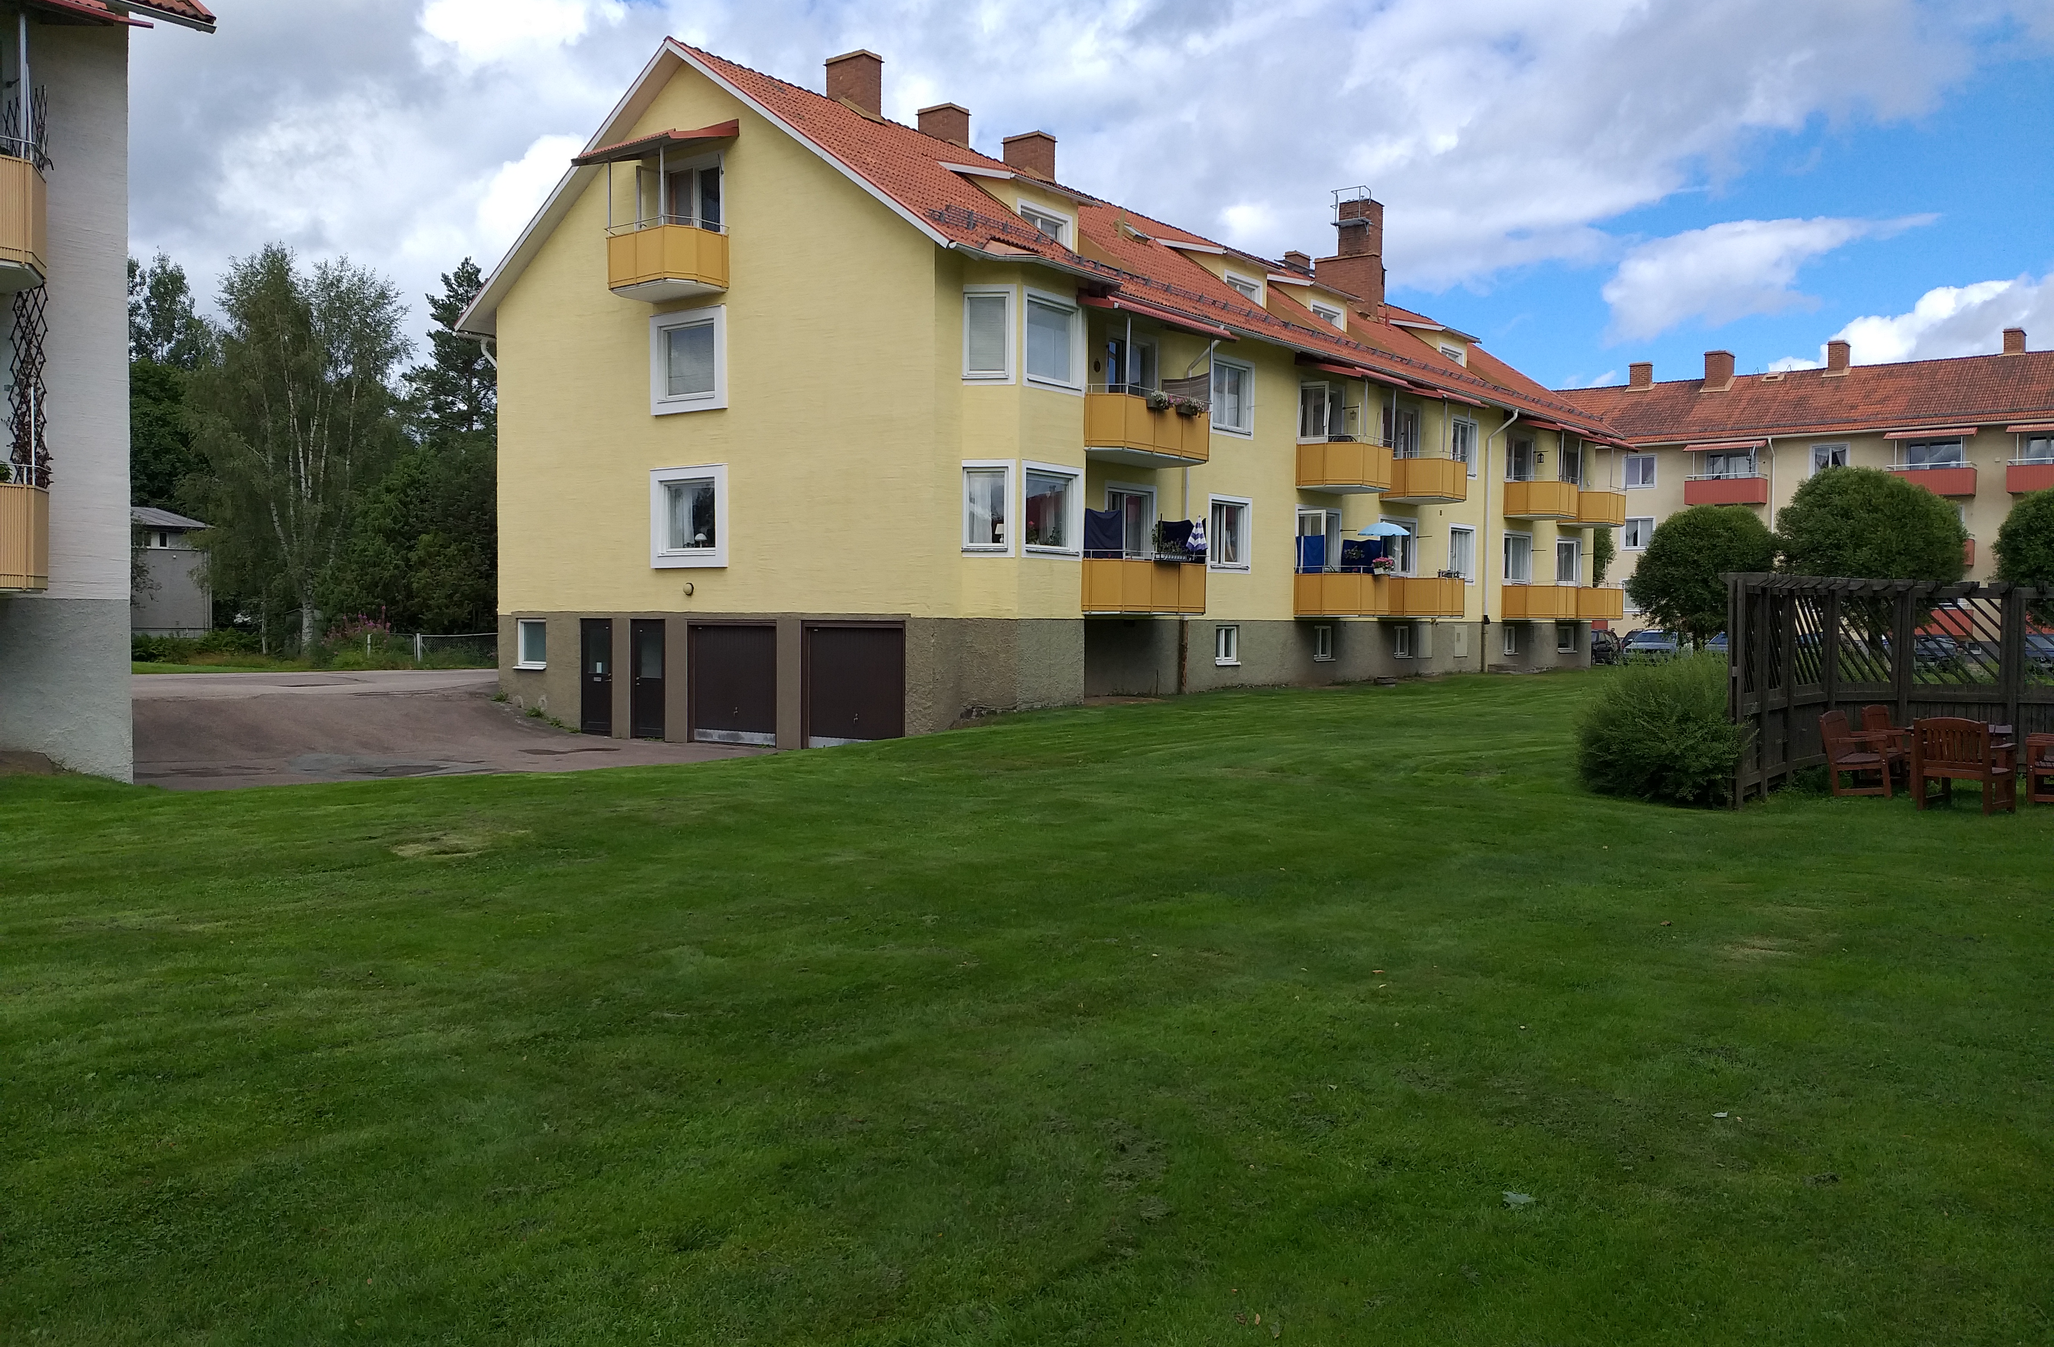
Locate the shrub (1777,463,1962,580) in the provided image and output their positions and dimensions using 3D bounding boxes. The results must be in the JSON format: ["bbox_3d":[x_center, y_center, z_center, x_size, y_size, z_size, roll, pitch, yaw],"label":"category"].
[{"bbox_3d":[23.722,-2.817,43.427,4.700,5.960,4.700,1,2,29],"label":"shrub"}]

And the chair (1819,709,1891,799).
[{"bbox_3d":[8.421,0.790,15.471,0.650,0.870,0.630,-2,3,-44],"label":"chair"}]

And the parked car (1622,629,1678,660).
[{"bbox_3d":[21.904,-0.804,54.000,1.770,1.460,4.300,1,2,27],"label":"parked car"}]

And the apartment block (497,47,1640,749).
[{"bbox_3d":[3.234,-5.678,38.127,13.900,13.150,30.100,2,2,39],"label":"apartment block"}]

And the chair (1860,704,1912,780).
[{"bbox_3d":[9.323,0.763,16.392,0.650,0.870,0.630,-1,3,-42],"label":"chair"}]

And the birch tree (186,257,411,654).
[{"bbox_3d":[-29.336,-8.828,61.745,8.200,16.190,8.200,-1,2,-25],"label":"birch tree"}]

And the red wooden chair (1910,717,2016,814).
[{"bbox_3d":[8.638,0.833,14.203,0.630,0.870,0.650,-1,2,-35],"label":"red wooden chair"}]

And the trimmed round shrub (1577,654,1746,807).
[{"bbox_3d":[6.163,0.521,14.975,1.500,1.420,1.500,1,2,22],"label":"trimmed round shrub"}]

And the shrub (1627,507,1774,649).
[{"bbox_3d":[20.471,-2.523,46.939,4.200,5.110,4.200,1,2,24],"label":"shrub"}]

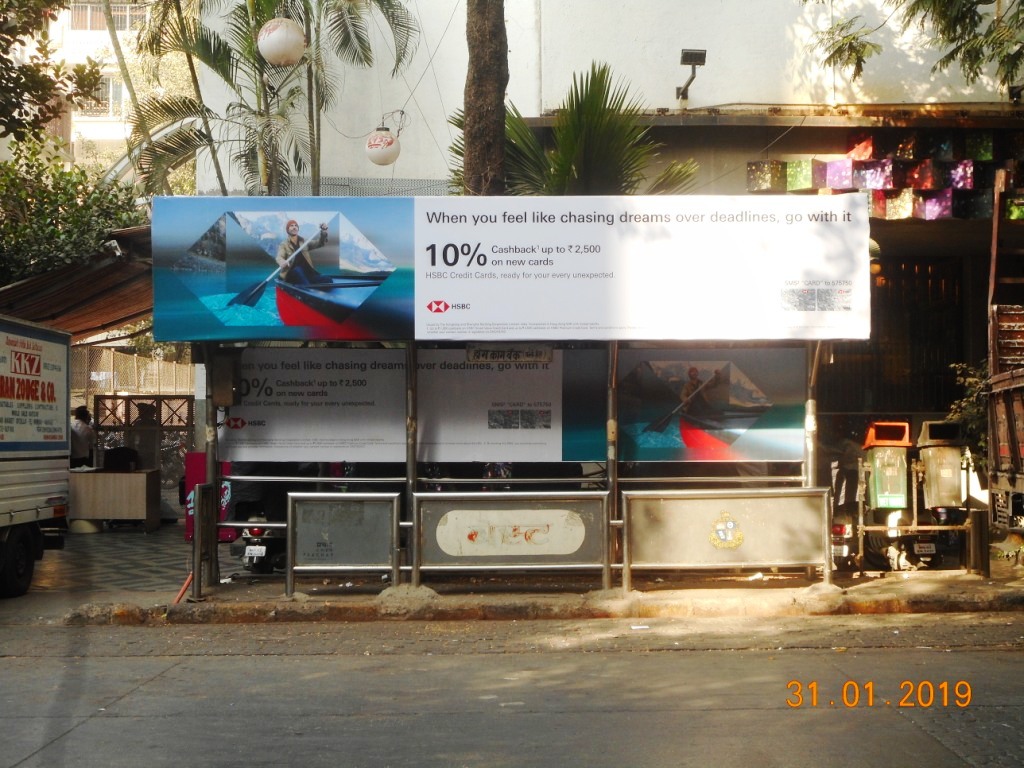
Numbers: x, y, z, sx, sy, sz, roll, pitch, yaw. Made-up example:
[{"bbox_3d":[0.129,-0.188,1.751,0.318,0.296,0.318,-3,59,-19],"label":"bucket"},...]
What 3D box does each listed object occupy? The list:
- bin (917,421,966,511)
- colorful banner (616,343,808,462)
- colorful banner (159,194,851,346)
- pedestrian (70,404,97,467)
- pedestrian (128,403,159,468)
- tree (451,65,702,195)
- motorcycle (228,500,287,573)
[{"bbox_3d":[3.972,0.756,14.120,0.420,0.820,0.380,0,-2,0],"label":"bin"},{"bbox_3d":[1.812,0.186,13.700,1.730,1.050,0.060,0,-2,0],"label":"colorful banner"},{"bbox_3d":[-0.009,-0.984,12.850,6.100,1.250,0.100,0,-2,0],"label":"colorful banner"},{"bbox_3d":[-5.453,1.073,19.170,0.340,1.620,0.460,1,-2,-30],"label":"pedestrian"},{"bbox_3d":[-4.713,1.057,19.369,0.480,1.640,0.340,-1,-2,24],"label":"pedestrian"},{"bbox_3d":[0.671,-0.804,16.101,2.650,5.300,2.400,0,-2,0],"label":"tree"},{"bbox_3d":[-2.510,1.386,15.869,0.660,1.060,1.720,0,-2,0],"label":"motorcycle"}]

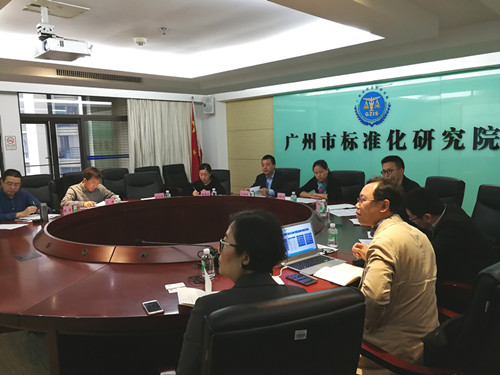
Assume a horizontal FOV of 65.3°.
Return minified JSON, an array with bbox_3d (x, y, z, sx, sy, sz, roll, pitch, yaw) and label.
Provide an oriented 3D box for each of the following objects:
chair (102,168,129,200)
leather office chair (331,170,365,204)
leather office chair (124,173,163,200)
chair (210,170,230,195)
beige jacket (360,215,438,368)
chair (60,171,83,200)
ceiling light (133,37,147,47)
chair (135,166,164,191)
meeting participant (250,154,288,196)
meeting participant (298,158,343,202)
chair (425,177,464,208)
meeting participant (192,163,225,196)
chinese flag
[{"bbox_3d":[-2.306,0.208,6.941,0.610,1.040,0.640,-5,8,-26],"label":"chair"},{"bbox_3d":[1.065,0.373,4.729,0.620,1.080,0.660,3,9,33],"label":"leather office chair"},{"bbox_3d":[-1.382,0.346,5.521,0.620,1.080,0.660,-8,10,-40],"label":"leather office chair"},{"bbox_3d":[-0.536,0.282,5.950,0.610,1.040,0.640,-1,7,3],"label":"chair"},{"bbox_3d":[0.736,0.502,1.920,0.380,0.640,0.470,5,10,43],"label":"beige jacket"},{"bbox_3d":[-2.501,0.319,5.995,0.620,1.080,0.660,-9,10,-44],"label":"chair"},{"bbox_3d":[-1.121,-1.490,3.980,0.120,0.060,0.120,6,10,44],"label":"ceiling light"},{"bbox_3d":[-1.819,0.135,7.453,0.610,1.040,0.640,-6,8,-36],"label":"chair"},{"bbox_3d":[0.253,0.237,5.121,0.550,1.300,0.750,2,8,25],"label":"meeting participant"},{"bbox_3d":[0.961,0.244,5.115,0.560,1.240,0.740,5,9,41],"label":"meeting participant"},{"bbox_3d":[1.881,0.437,4.151,0.640,1.040,0.610,-5,7,-24],"label":"chair"},{"bbox_3d":[-0.542,0.285,5.249,0.500,1.220,0.720,-1,7,8],"label":"meeting participant"},{"bbox_3d":[-1.108,-0.872,8.154,0.300,1.700,0.220,-4,7,-20],"label":"chinese flag"}]

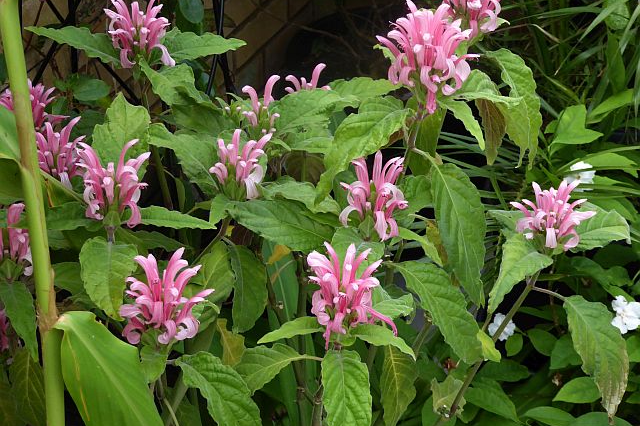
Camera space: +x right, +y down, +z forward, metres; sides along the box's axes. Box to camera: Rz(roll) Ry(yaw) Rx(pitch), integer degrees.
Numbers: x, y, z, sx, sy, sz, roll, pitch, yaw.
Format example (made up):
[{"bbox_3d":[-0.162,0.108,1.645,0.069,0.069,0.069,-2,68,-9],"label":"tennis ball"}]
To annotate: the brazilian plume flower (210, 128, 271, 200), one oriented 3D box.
[{"bbox_3d":[-0.104,-0.065,2.200,0.080,0.095,0.080,0,10,0],"label":"brazilian plume flower"}]

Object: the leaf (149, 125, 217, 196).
[{"bbox_3d":[-0.160,-0.065,2.020,0.100,0.022,0.052,43,49,2],"label":"leaf"}]

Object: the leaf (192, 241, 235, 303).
[{"bbox_3d":[-0.126,0.070,1.970,0.045,0.068,0.018,22,18,0],"label":"leaf"}]

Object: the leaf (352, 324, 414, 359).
[{"bbox_3d":[0.069,0.142,1.860,0.078,0.016,0.035,28,34,5],"label":"leaf"}]

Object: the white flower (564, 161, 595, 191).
[{"bbox_3d":[0.355,-0.050,2.300,0.041,0.041,0.020,0,10,0],"label":"white flower"}]

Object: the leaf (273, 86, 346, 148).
[{"bbox_3d":[-0.013,-0.114,1.970,0.085,0.025,0.080,-19,38,-15],"label":"leaf"}]

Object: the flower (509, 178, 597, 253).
[{"bbox_3d":[0.272,0.004,1.960,0.096,0.078,0.090,0,15,0],"label":"flower"}]

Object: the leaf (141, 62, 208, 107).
[{"bbox_3d":[-0.175,-0.155,2.030,0.080,0.020,0.050,15,38,14],"label":"leaf"}]

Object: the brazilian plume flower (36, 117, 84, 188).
[{"bbox_3d":[-0.312,-0.073,2.030,0.064,0.077,0.064,0,14,0],"label":"brazilian plume flower"}]

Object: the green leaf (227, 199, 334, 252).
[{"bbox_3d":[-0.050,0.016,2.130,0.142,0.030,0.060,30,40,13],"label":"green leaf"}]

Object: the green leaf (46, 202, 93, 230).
[{"bbox_3d":[-0.292,0.004,1.970,0.066,0.018,0.045,0,39,0],"label":"green leaf"}]

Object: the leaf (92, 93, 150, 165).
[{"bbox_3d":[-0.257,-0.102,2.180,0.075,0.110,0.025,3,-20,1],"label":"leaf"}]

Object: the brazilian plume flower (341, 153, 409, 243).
[{"bbox_3d":[0.061,-0.020,1.950,0.082,0.094,0.080,4,14,0],"label":"brazilian plume flower"}]

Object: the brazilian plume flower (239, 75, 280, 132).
[{"bbox_3d":[-0.082,-0.148,2.280,0.060,0.078,0.060,0,10,0],"label":"brazilian plume flower"}]

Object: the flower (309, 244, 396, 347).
[{"bbox_3d":[0.035,0.088,1.830,0.094,0.104,0.090,-2,14,0],"label":"flower"}]

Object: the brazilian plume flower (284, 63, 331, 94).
[{"bbox_3d":[-0.016,-0.162,2.140,0.060,0.055,0.055,0,15,0],"label":"brazilian plume flower"}]

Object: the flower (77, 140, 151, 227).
[{"bbox_3d":[-0.258,-0.037,2.100,0.090,0.105,0.088,0,10,0],"label":"flower"}]

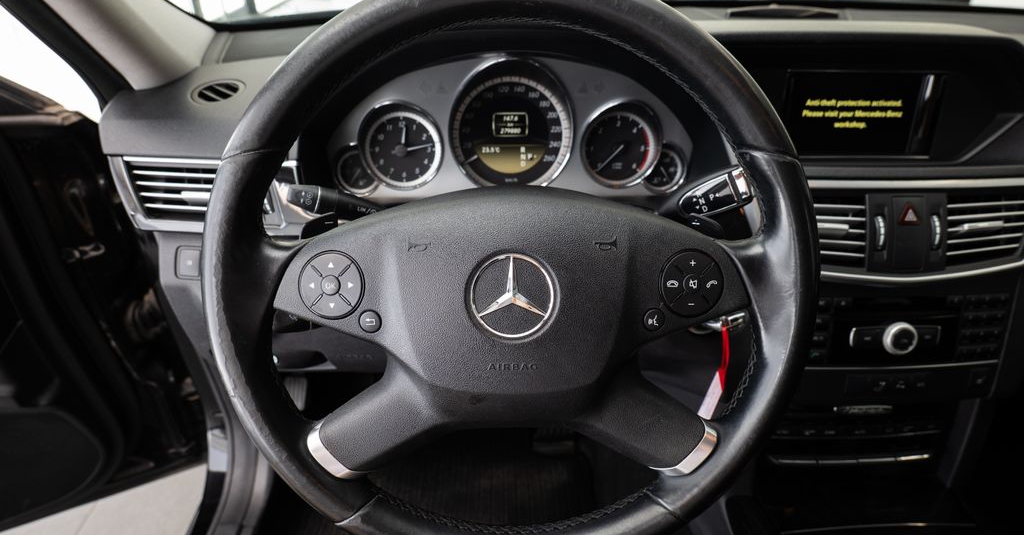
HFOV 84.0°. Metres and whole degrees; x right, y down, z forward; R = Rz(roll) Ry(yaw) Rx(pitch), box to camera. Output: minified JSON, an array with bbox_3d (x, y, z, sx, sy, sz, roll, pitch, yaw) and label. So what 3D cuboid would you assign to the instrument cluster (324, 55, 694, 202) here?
[{"bbox_3d":[-0.003,-0.140,0.580,0.365,0.143,0.055,0,5,0],"label":"instrument cluster"}]

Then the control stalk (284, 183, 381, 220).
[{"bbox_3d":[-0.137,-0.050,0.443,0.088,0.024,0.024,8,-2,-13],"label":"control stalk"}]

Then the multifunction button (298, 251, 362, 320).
[{"bbox_3d":[-0.119,0.012,0.372,0.042,0.042,0.010,0,0,8],"label":"multifunction button"}]

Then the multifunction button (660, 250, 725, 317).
[{"bbox_3d":[0.118,0.011,0.372,0.042,0.042,0.010,0,0,-9],"label":"multifunction button"}]

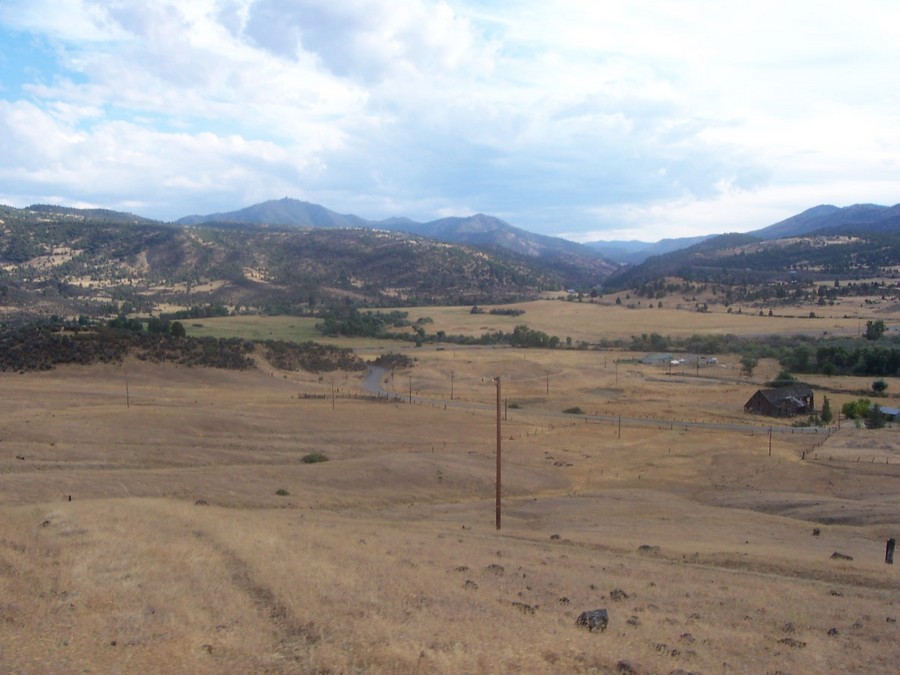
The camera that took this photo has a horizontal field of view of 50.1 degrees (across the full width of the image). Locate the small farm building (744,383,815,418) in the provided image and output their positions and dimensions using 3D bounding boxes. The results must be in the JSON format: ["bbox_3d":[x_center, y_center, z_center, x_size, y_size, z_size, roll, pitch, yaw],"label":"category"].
[{"bbox_3d":[116.342,21.816,336.959,24.050,8.600,12.902,-3,5,-36],"label":"small farm building"}]

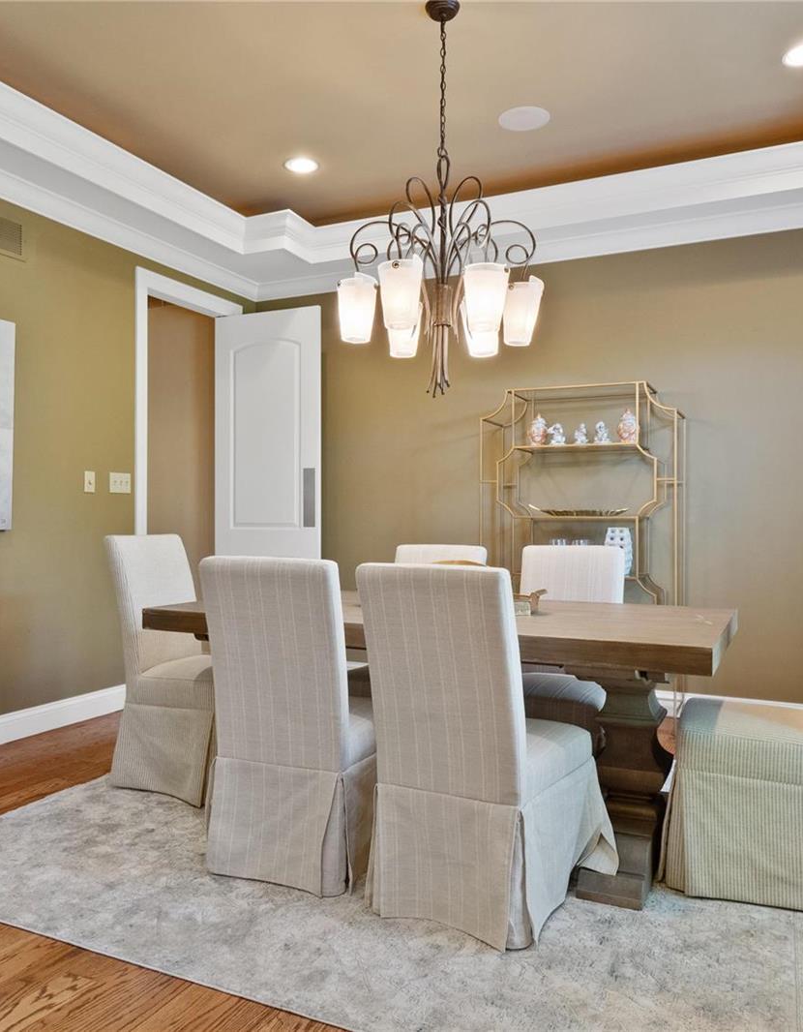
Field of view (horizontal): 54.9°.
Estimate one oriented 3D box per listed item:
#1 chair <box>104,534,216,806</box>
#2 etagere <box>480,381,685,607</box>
[{"bbox_3d":[-0.817,0.590,3.165,0.630,0.995,0.530,0,0,25],"label":"chair"},{"bbox_3d":[0.991,0.208,4.237,1.030,1.780,0.375,0,0,26],"label":"etagere"}]

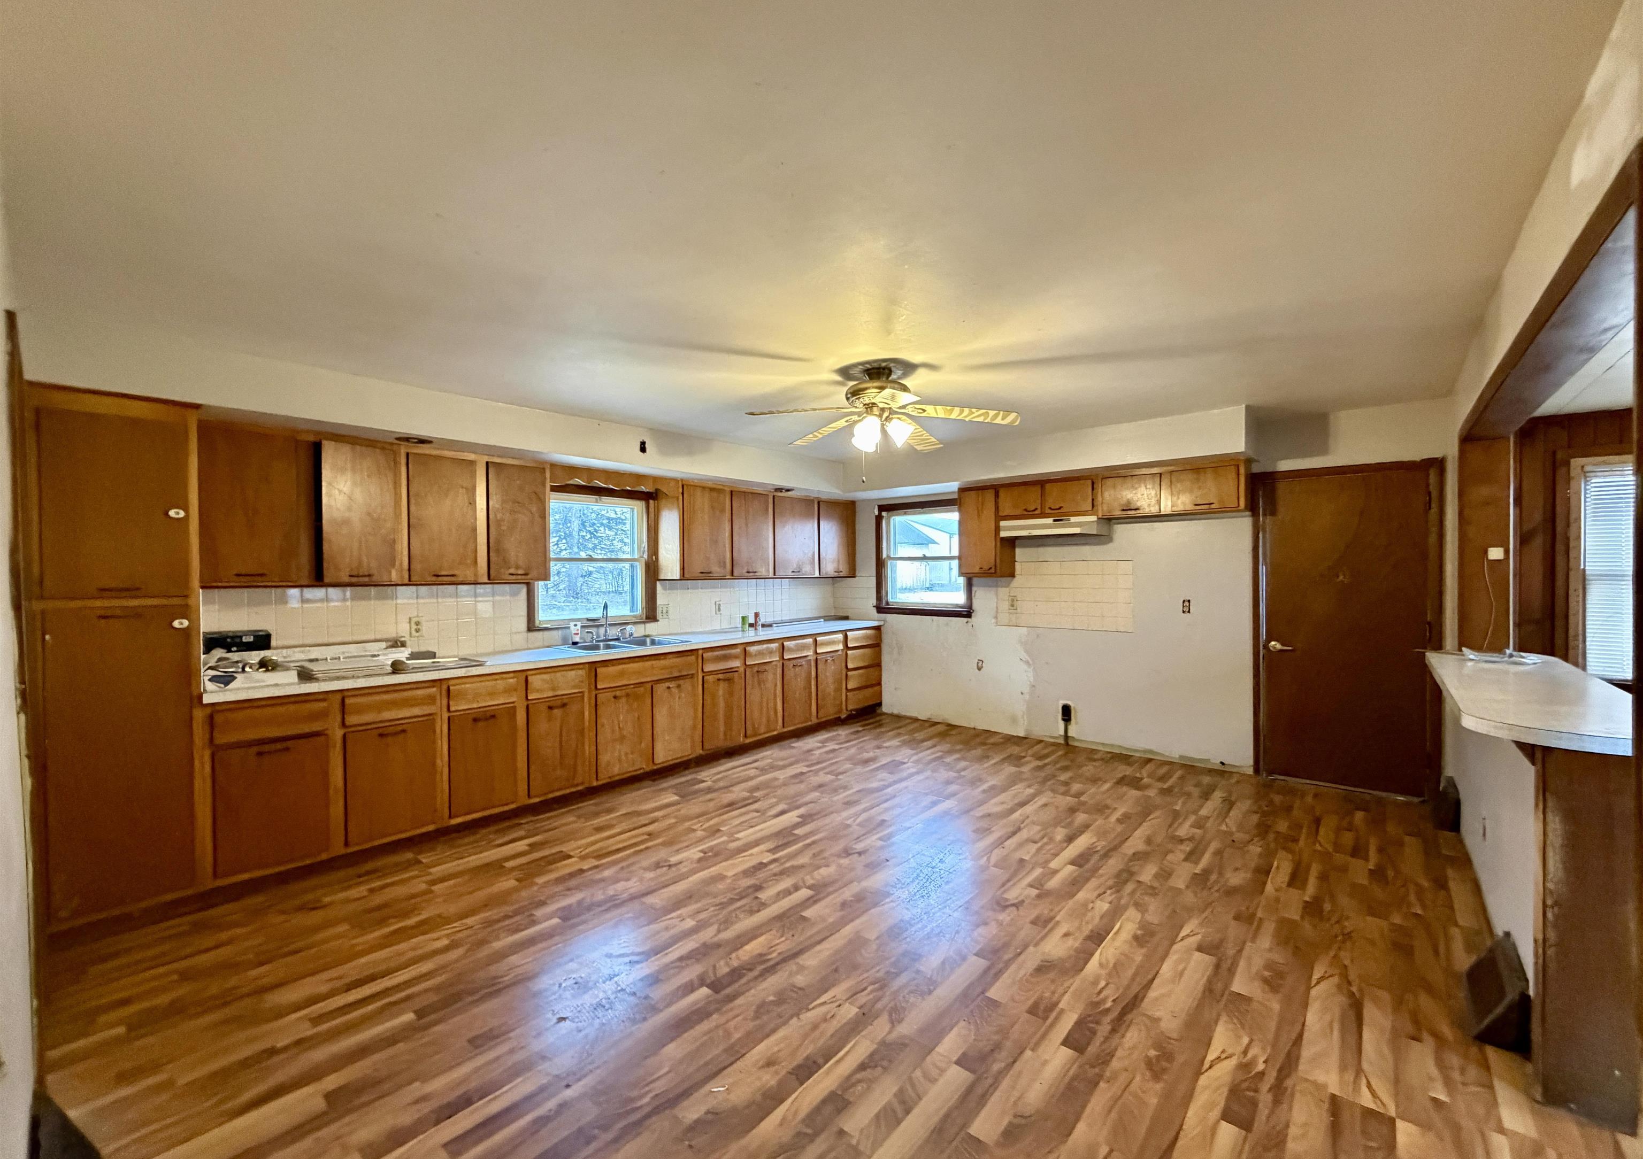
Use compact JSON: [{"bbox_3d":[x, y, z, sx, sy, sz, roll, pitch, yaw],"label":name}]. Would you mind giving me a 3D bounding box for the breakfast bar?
[{"bbox_3d":[2.615,0.859,2.481,0.460,0.970,2.260,0,1,40],"label":"breakfast bar"}]

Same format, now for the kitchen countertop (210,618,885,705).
[{"bbox_3d":[-1.201,0.470,4.799,0.641,0.048,4.895,0,1,40],"label":"kitchen countertop"}]

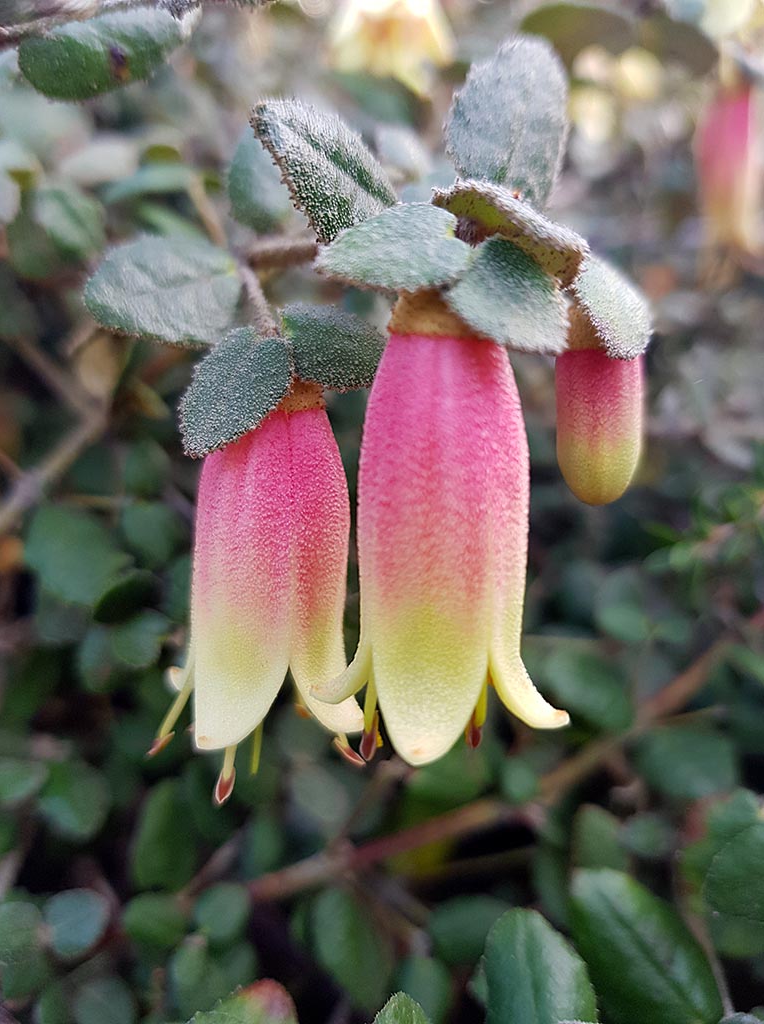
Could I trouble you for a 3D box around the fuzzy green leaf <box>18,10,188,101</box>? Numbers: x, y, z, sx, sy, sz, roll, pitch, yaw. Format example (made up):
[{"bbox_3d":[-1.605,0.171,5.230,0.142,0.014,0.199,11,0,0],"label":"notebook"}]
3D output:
[{"bbox_3d":[-0.042,-0.068,0.115,0.025,0.012,0.005,-15,6,-1],"label":"fuzzy green leaf"}]

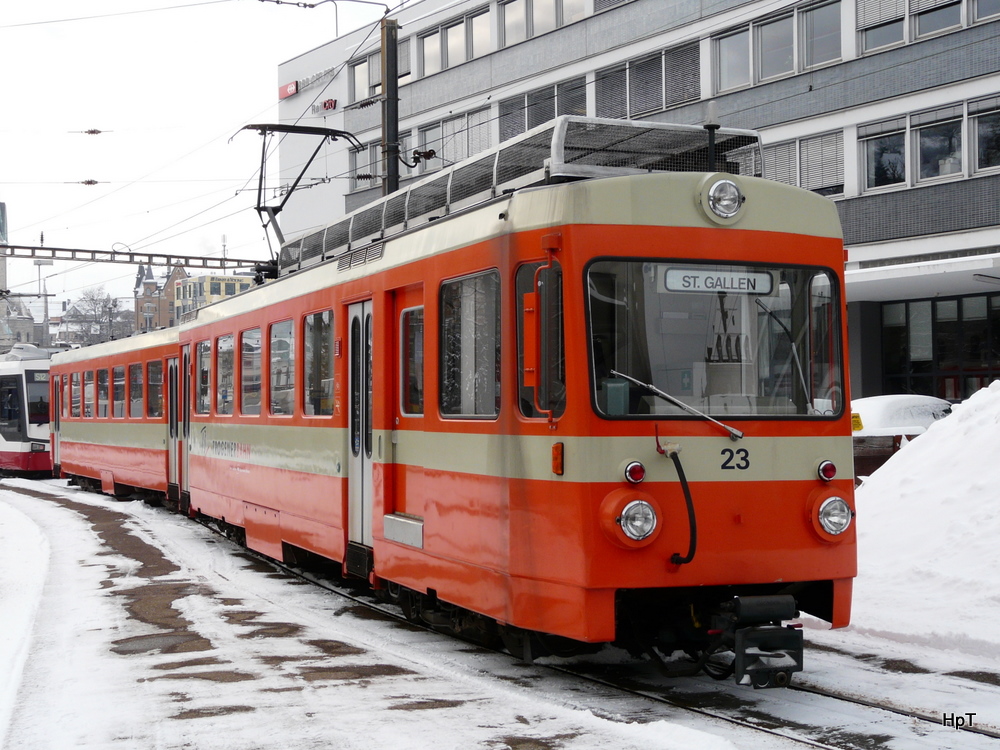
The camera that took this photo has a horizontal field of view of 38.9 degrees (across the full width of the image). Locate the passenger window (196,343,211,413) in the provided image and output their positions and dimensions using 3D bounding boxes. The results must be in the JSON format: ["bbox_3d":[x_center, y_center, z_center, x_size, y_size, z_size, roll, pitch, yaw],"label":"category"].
[{"bbox_3d":[-4.172,0.046,19.910,0.060,1.008,1.120,1,-2,-22],"label":"passenger window"}]

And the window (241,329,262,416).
[{"bbox_3d":[-2.994,-0.026,17.027,0.060,0.993,1.180,1,-2,-22],"label":"window"}]

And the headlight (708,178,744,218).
[{"bbox_3d":[1.444,-1.137,9.172,0.245,0.245,0.110,1,-2,-22],"label":"headlight"}]

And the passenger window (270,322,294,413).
[{"bbox_3d":[-2.399,-0.067,15.571,0.060,0.992,1.130,1,-2,-22],"label":"passenger window"}]

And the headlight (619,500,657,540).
[{"bbox_3d":[0.835,0.892,8.685,0.245,0.245,0.110,1,-2,-22],"label":"headlight"}]

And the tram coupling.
[{"bbox_3d":[1.596,1.639,8.704,0.430,0.540,0.400,1,-2,-22],"label":"tram coupling"}]

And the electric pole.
[{"bbox_3d":[-1.713,-1.573,22.193,0.220,8.090,0.220,1,-2,-28],"label":"electric pole"}]

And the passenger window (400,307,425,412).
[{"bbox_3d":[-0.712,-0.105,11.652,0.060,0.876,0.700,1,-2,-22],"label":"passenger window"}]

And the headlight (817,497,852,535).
[{"bbox_3d":[2.166,0.916,9.228,0.245,0.245,0.110,1,-2,-22],"label":"headlight"}]

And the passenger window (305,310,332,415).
[{"bbox_3d":[-1.816,-0.099,14.144,0.060,1.015,1.110,1,-2,-22],"label":"passenger window"}]

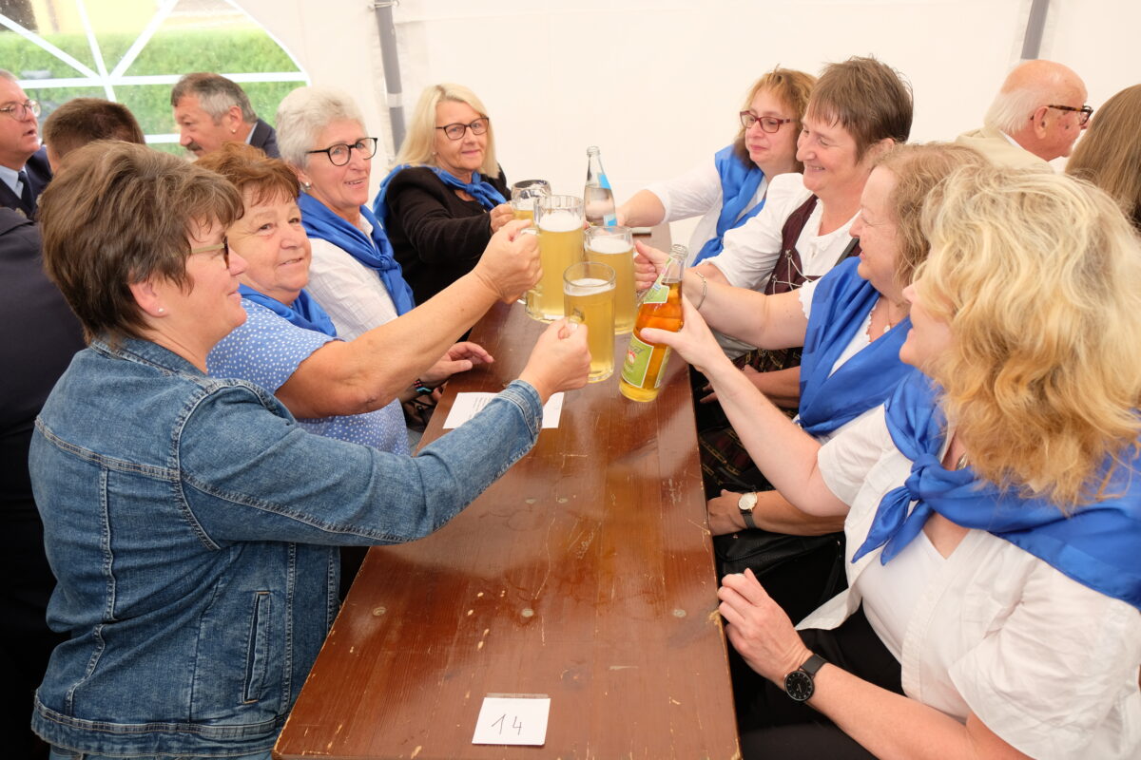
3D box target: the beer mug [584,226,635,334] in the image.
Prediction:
[{"bbox_3d":[0.088,-0.167,1.444,0.122,0.167,0.082,-2,24,5],"label":"beer mug"}]

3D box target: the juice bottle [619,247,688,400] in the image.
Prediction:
[{"bbox_3d":[0.146,-0.094,1.411,0.066,0.258,0.066,-1,21,-44],"label":"juice bottle"}]

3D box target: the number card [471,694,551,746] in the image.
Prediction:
[{"bbox_3d":[-0.062,0.365,0.924,0.075,0.003,0.067,-1,24,7],"label":"number card"}]

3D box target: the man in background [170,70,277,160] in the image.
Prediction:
[{"bbox_3d":[-0.970,-0.175,2.502,0.700,1.352,0.540,-10,25,-13],"label":"man in background"}]

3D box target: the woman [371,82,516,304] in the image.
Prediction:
[{"bbox_3d":[-0.219,-0.125,2.347,0.660,1.297,0.520,15,30,36],"label":"woman"}]

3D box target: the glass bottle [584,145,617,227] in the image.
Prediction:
[{"bbox_3d":[0.065,-0.378,1.883,0.070,0.262,0.070,-4,24,6],"label":"glass bottle"}]

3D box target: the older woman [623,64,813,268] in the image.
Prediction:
[{"bbox_3d":[0.486,-0.133,2.268,0.660,1.292,0.520,-15,26,-24],"label":"older woman"}]

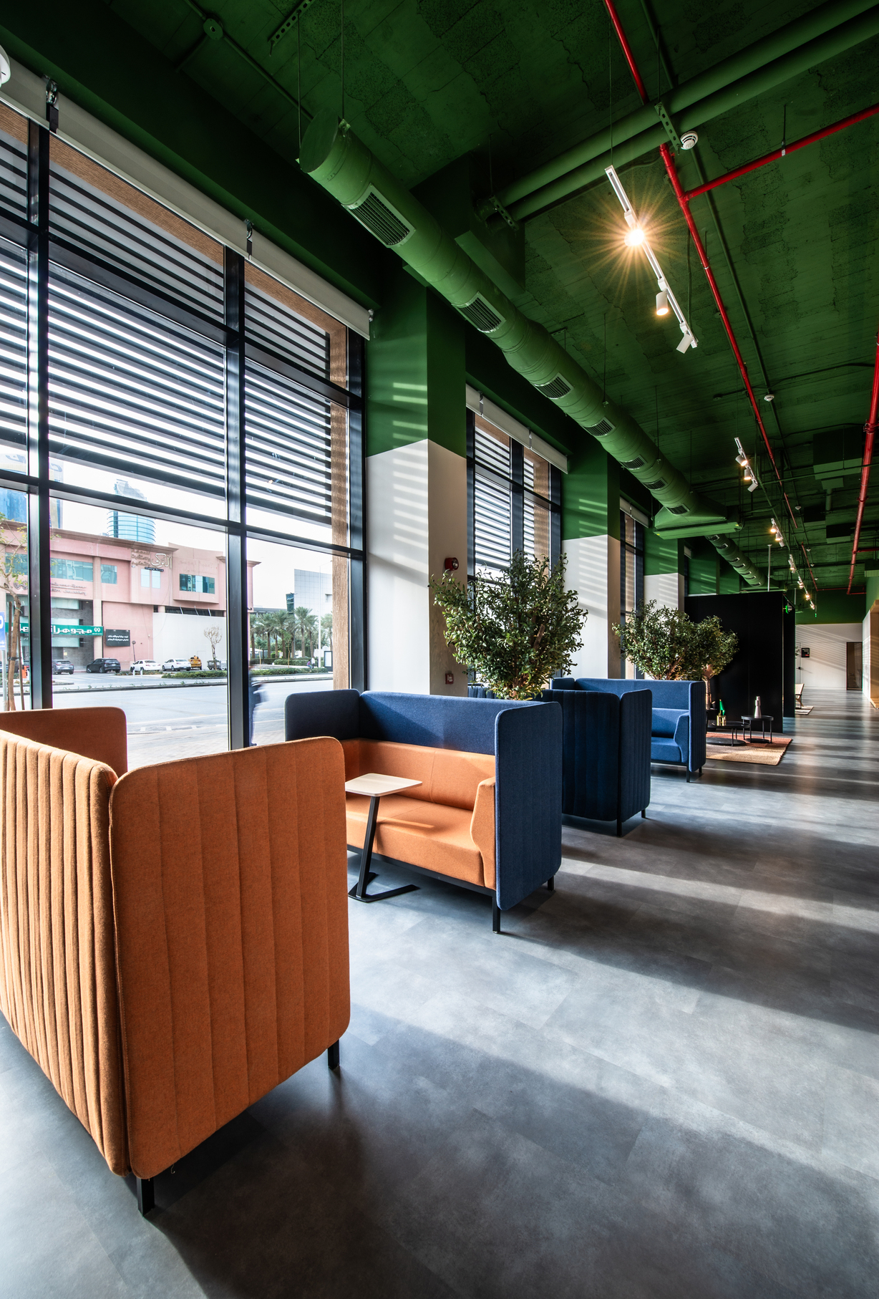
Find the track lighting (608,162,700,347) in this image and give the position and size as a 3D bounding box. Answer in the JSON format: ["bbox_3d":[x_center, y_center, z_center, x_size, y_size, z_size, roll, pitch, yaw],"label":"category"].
[{"bbox_3d":[1.511,-2.458,3.497,0.126,0.184,1.992,-2,-2,38],"label":"track lighting"}]

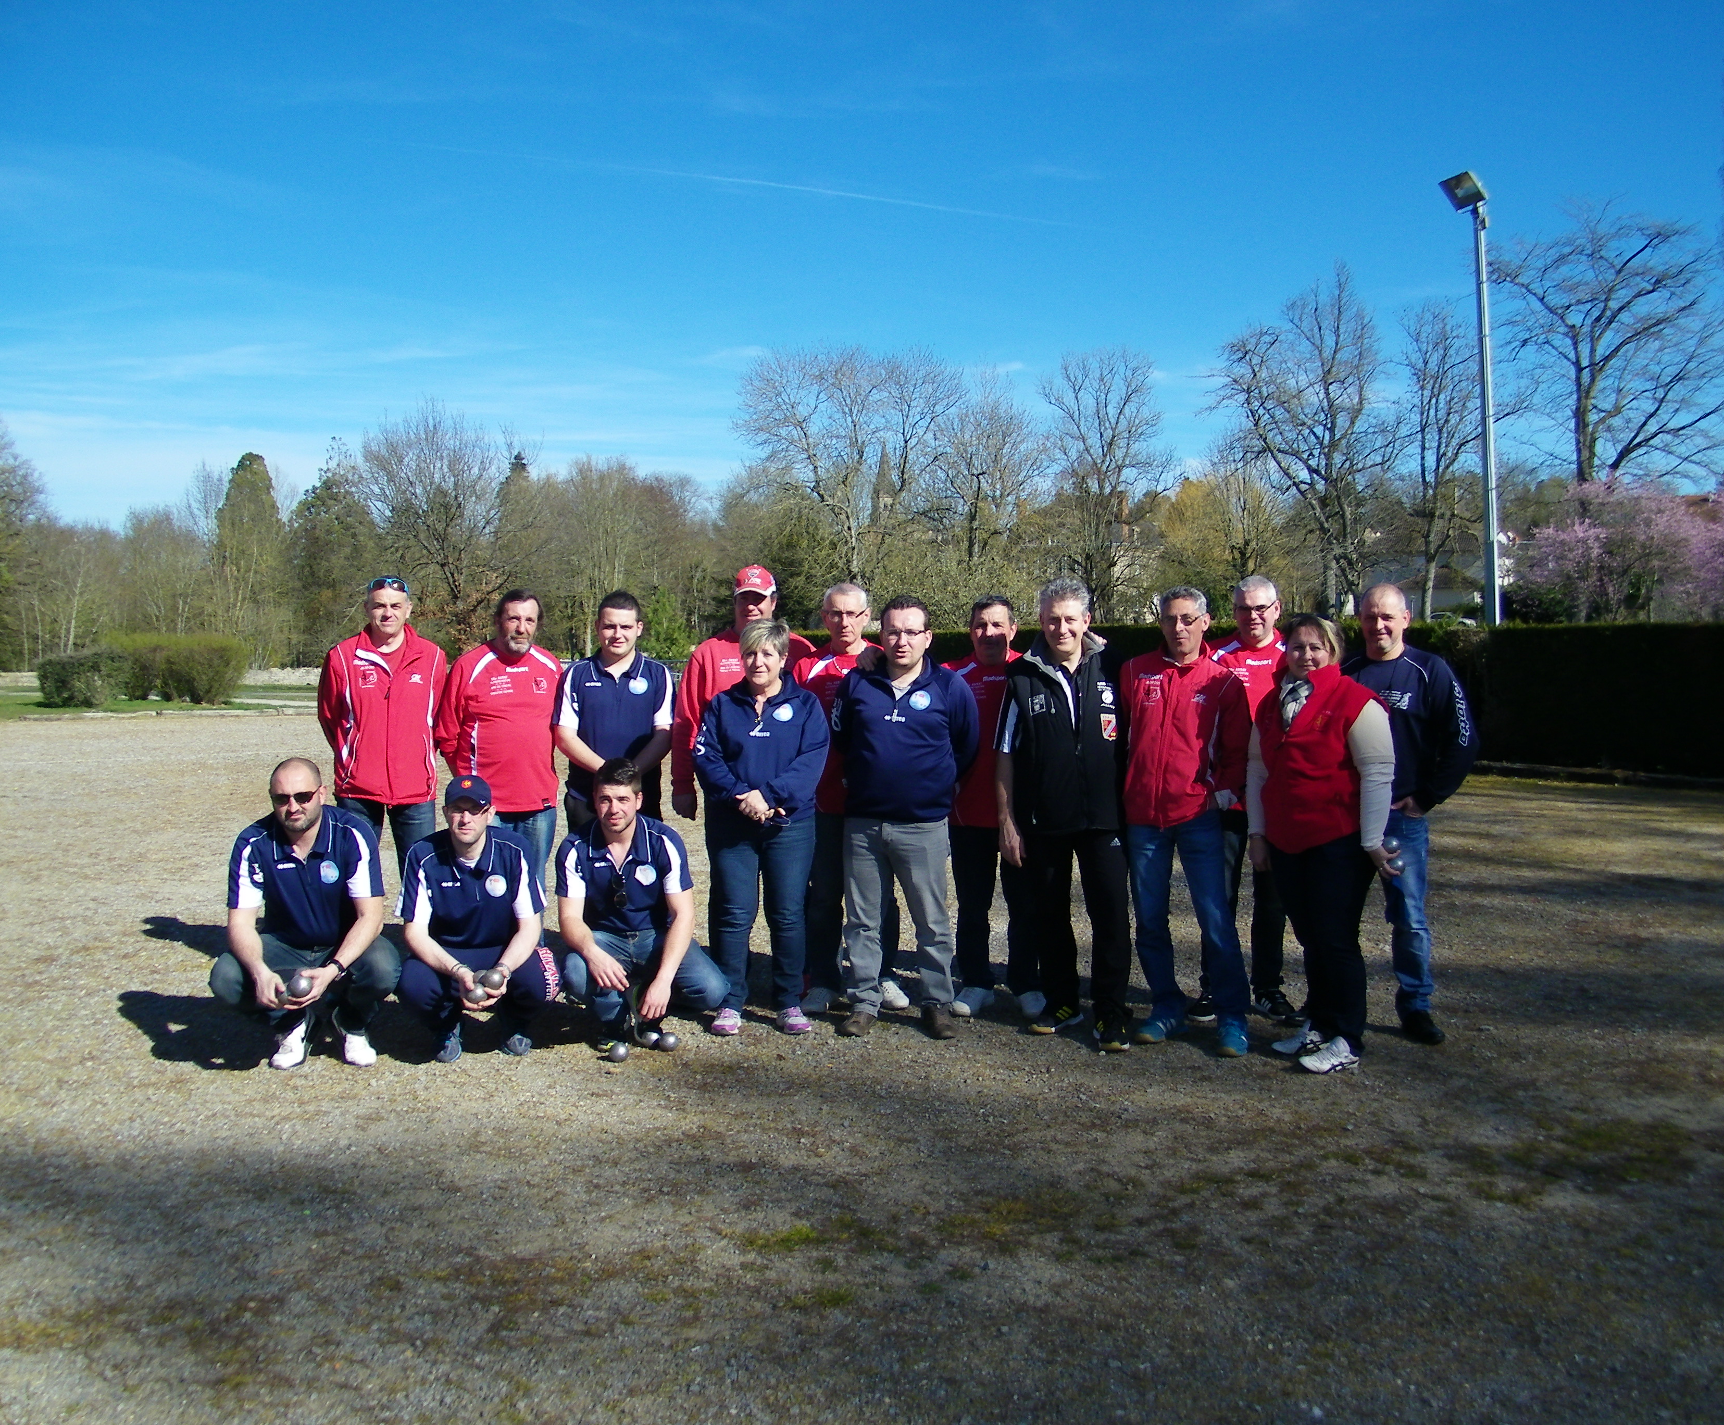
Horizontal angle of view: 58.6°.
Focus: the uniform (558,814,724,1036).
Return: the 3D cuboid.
[{"bbox_3d":[-0.873,0.818,6.065,0.660,0.848,0.660,0,3,-10],"label":"uniform"}]

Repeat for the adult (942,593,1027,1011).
[{"bbox_3d":[0.570,0.374,6.450,0.540,1.750,0.340,0,3,7],"label":"adult"}]

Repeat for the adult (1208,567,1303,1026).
[{"bbox_3d":[1.589,0.344,6.383,0.540,1.835,0.360,0,3,9],"label":"adult"}]

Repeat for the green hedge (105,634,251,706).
[{"bbox_3d":[-16.398,-1.041,36.992,3.500,1.738,2.600,-1,3,-12],"label":"green hedge"}]

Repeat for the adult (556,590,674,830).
[{"bbox_3d":[-1.029,0.384,6.400,0.530,1.780,0.330,-1,3,-9],"label":"adult"}]

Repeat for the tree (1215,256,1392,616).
[{"bbox_3d":[15.620,-7.860,54.000,6.300,13.600,6.000,0,3,16],"label":"tree"}]

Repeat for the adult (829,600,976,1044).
[{"bbox_3d":[0.167,0.401,6.080,0.580,1.740,0.360,-1,3,5],"label":"adult"}]

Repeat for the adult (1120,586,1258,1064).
[{"bbox_3d":[1.254,0.399,5.955,0.520,1.765,0.400,1,3,18],"label":"adult"}]

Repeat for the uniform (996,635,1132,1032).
[{"bbox_3d":[0.788,0.465,5.980,0.540,1.540,0.350,-1,2,-3],"label":"uniform"}]

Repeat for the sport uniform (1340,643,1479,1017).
[{"bbox_3d":[2.081,0.458,5.960,0.610,1.450,0.340,0,2,9],"label":"sport uniform"}]

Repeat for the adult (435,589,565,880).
[{"bbox_3d":[-1.518,0.366,6.524,0.540,1.779,0.360,0,3,-9],"label":"adult"}]

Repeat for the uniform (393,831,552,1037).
[{"bbox_3d":[-1.489,0.849,5.920,0.620,0.840,0.620,-1,2,-11],"label":"uniform"}]

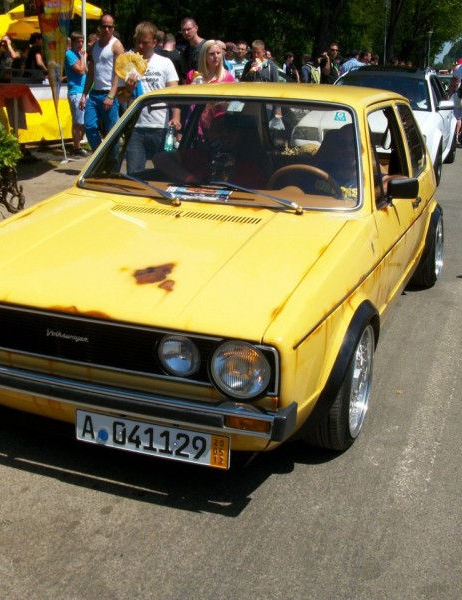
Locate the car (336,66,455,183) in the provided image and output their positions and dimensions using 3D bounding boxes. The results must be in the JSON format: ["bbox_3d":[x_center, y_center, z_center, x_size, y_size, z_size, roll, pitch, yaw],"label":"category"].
[{"bbox_3d":[2.080,-2.410,10.444,1.800,1.410,4.270,7,18,18],"label":"car"}]

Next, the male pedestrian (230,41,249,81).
[{"bbox_3d":[0.108,-3.152,12.243,0.500,1.678,0.340,1,17,-3],"label":"male pedestrian"}]

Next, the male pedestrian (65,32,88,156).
[{"bbox_3d":[-2.215,-2.936,11.300,0.340,1.700,0.460,10,19,26],"label":"male pedestrian"}]

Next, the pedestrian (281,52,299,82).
[{"bbox_3d":[1.298,-4.463,17.000,0.320,1.700,0.480,15,21,38],"label":"pedestrian"}]

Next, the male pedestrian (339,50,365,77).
[{"bbox_3d":[2.530,-4.453,16.744,0.550,1.686,0.420,16,22,40],"label":"male pedestrian"}]

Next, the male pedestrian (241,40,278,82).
[{"bbox_3d":[0.356,-2.649,10.640,0.500,1.656,0.380,3,17,6],"label":"male pedestrian"}]

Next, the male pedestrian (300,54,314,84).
[{"bbox_3d":[1.709,-4.875,18.230,0.500,1.589,0.380,-13,22,-40],"label":"male pedestrian"}]

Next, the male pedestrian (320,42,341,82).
[{"bbox_3d":[1.782,-3.564,13.800,0.550,1.790,0.360,-4,18,-17],"label":"male pedestrian"}]

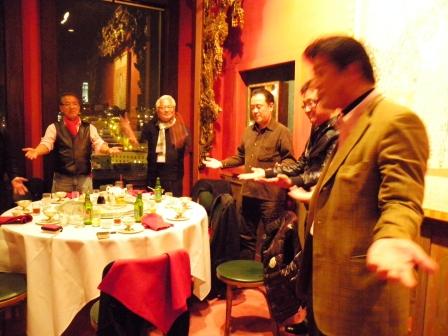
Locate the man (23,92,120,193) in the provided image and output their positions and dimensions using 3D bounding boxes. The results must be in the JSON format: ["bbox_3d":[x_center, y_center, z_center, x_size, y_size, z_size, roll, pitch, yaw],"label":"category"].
[{"bbox_3d":[-1.436,0.161,3.444,0.820,1.733,0.480,-1,7,-21],"label":"man"}]

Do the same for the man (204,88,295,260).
[{"bbox_3d":[0.188,0.283,2.724,0.500,1.742,0.620,-4,9,-42],"label":"man"}]

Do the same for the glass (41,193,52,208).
[{"bbox_3d":[-1.488,0.267,3.048,0.074,0.108,0.074,2,6,0],"label":"glass"}]

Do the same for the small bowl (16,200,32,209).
[{"bbox_3d":[-1.581,0.297,2.875,0.122,0.060,0.122,2,6,0],"label":"small bowl"}]

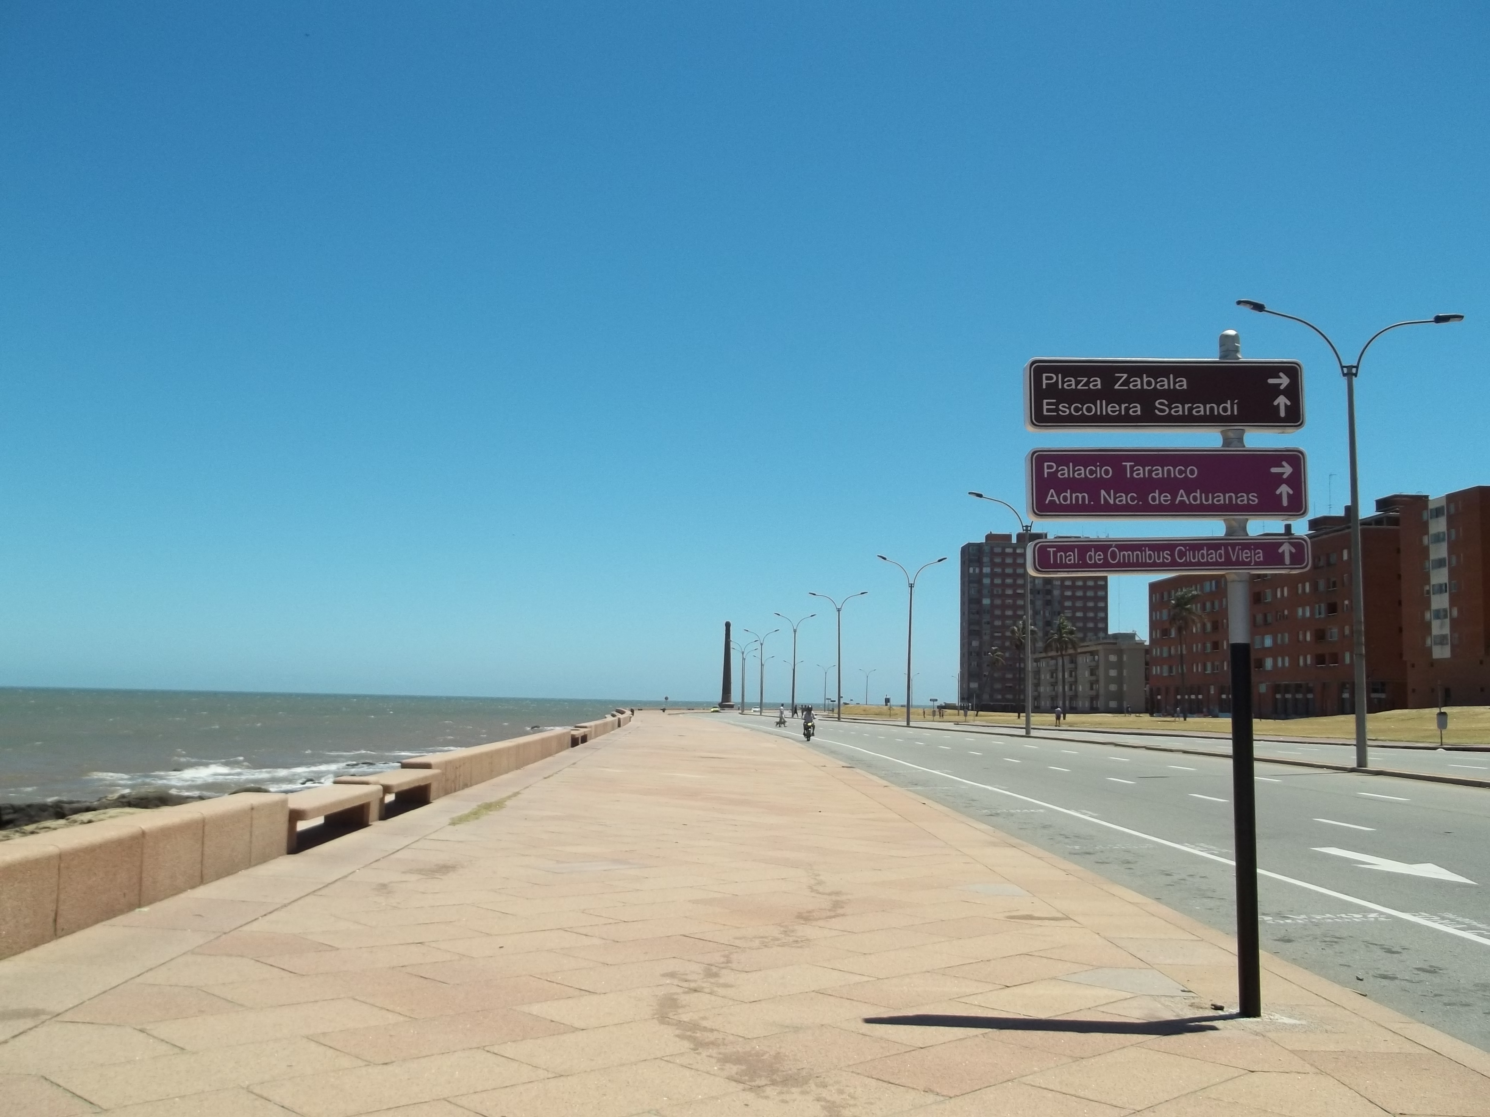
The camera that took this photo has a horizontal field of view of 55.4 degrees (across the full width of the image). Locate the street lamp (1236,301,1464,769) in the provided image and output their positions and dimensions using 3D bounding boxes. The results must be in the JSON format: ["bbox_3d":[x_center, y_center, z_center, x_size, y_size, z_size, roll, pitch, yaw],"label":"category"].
[{"bbox_3d":[15.981,-0.679,37.371,5.950,12.250,0.400,2,-6,-3],"label":"street lamp"}]

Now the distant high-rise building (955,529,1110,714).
[{"bbox_3d":[78.740,18.257,388.315,37.200,47.500,16.000,1,-6,0],"label":"distant high-rise building"}]

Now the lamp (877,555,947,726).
[{"bbox_3d":[12.489,6.127,105.604,5.200,12.600,0.400,1,-6,0],"label":"lamp"}]

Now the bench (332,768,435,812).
[{"bbox_3d":[-4.748,3.225,19.474,0.630,0.450,3.400,1,-6,-1],"label":"bench"}]

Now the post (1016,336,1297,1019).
[{"bbox_3d":[2.263,0.567,7.584,1.500,3.640,0.130,2,-6,-4],"label":"post"}]

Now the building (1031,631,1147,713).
[{"bbox_3d":[68.203,23.586,283.678,9.300,14.500,52.000,1,-6,-1],"label":"building"}]

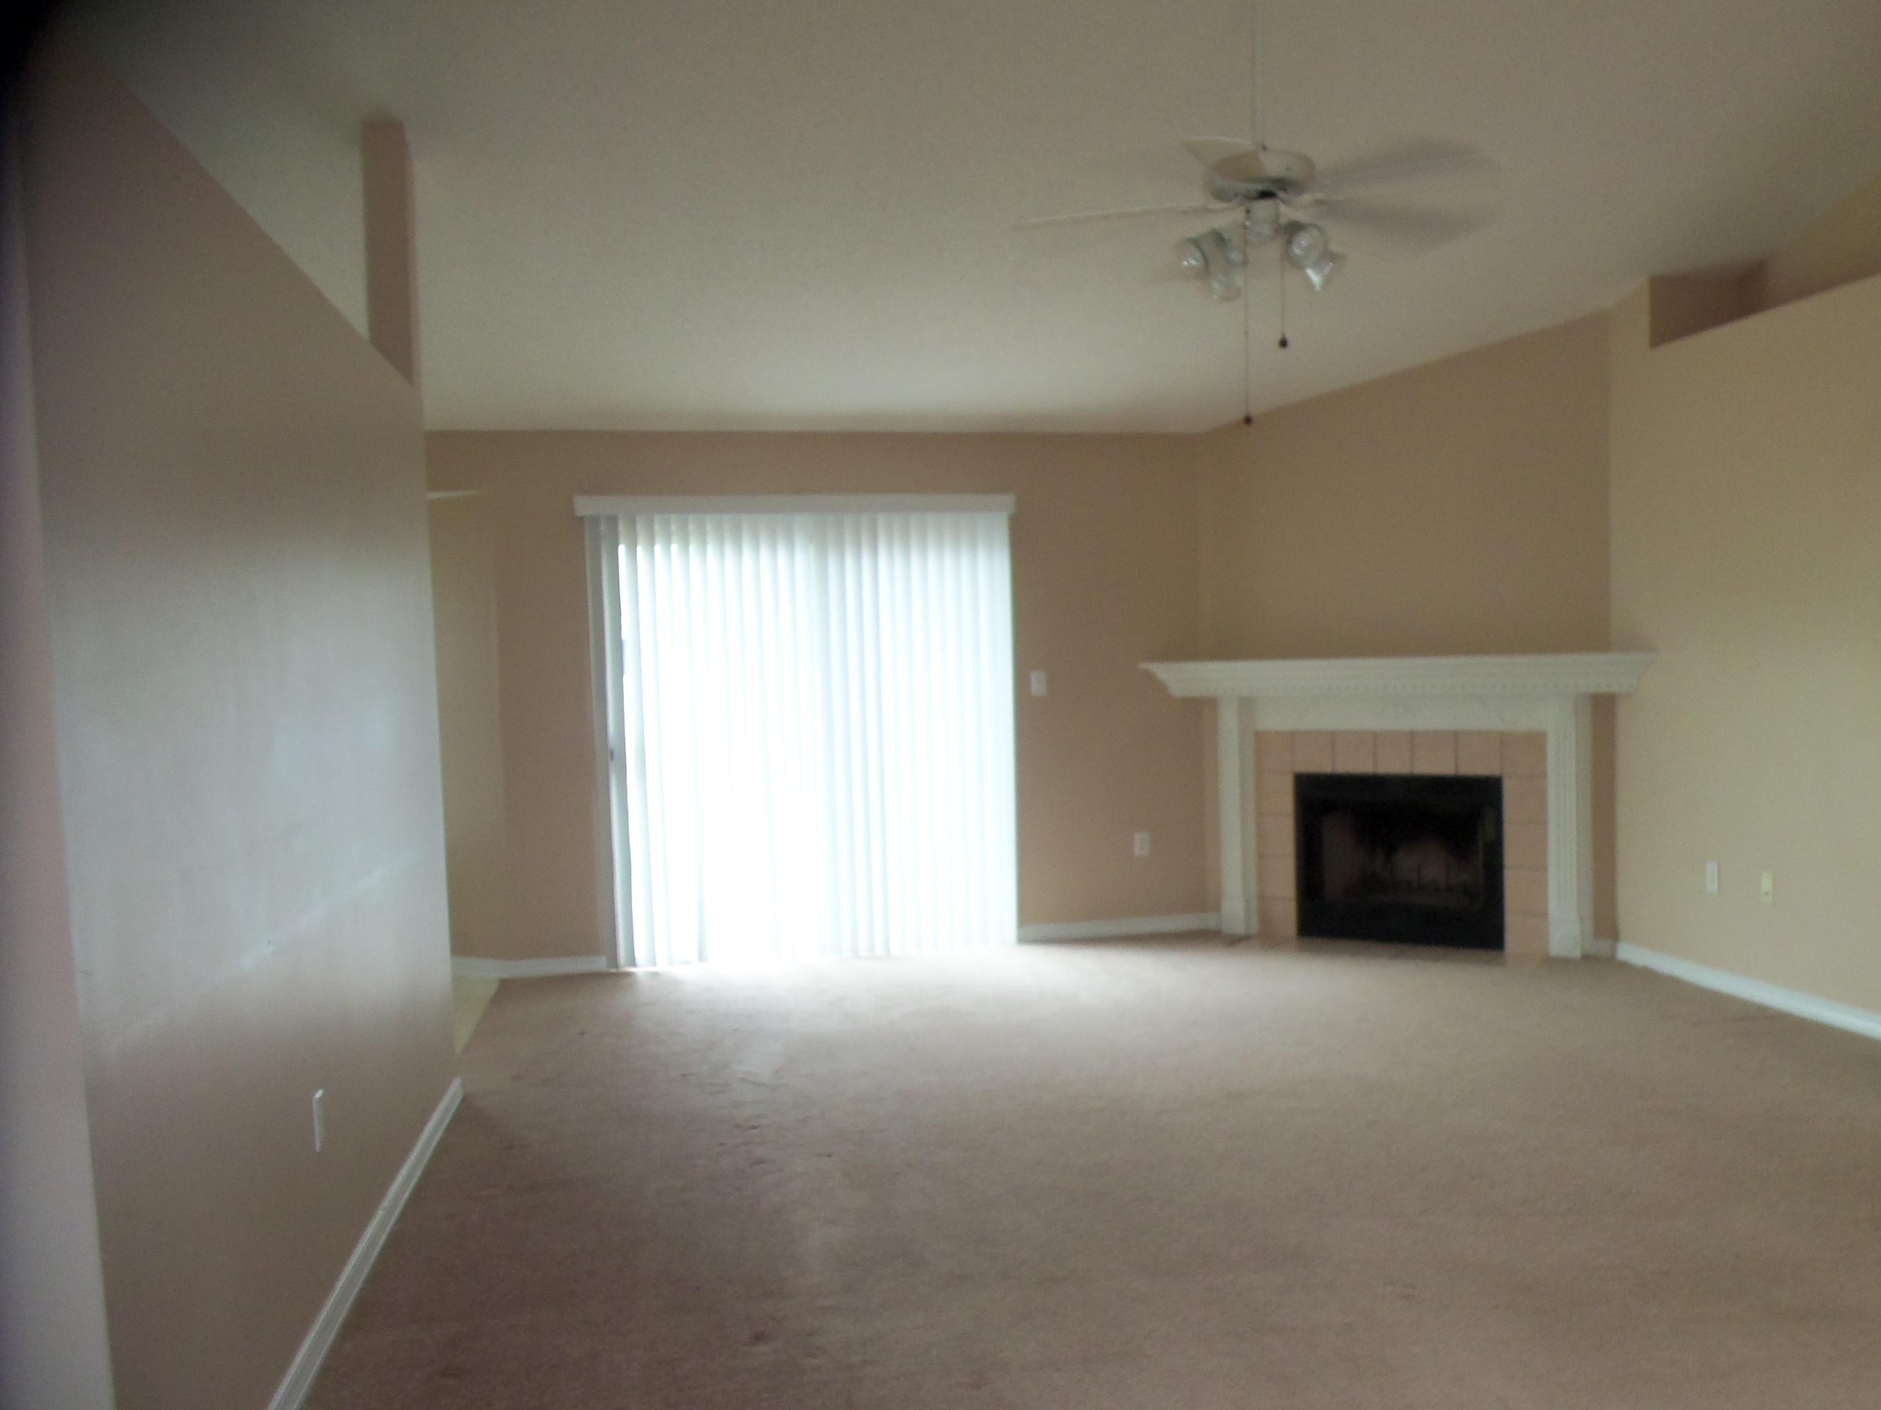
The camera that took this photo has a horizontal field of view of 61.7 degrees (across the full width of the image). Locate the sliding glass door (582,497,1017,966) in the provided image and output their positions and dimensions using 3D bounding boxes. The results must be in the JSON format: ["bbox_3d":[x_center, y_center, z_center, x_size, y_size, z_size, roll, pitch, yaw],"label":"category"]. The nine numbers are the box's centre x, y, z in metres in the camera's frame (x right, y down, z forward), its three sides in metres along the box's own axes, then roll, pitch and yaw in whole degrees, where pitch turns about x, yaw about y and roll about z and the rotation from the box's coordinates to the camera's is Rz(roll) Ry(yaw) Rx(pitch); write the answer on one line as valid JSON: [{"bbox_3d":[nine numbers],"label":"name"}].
[{"bbox_3d":[-0.609,0.099,7.188,1.900,2.080,0.120,-2,1,-9],"label":"sliding glass door"}]

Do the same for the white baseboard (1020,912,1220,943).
[{"bbox_3d":[0.845,1.061,7.475,0.970,0.078,0.022,-2,1,-9],"label":"white baseboard"}]

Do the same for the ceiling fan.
[{"bbox_3d":[0.849,-1.475,4.194,1.300,0.860,1.300,-2,1,-9],"label":"ceiling fan"}]

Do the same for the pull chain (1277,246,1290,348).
[{"bbox_3d":[0.910,-1.086,4.190,0.024,0.285,0.024,-2,1,-9],"label":"pull chain"}]

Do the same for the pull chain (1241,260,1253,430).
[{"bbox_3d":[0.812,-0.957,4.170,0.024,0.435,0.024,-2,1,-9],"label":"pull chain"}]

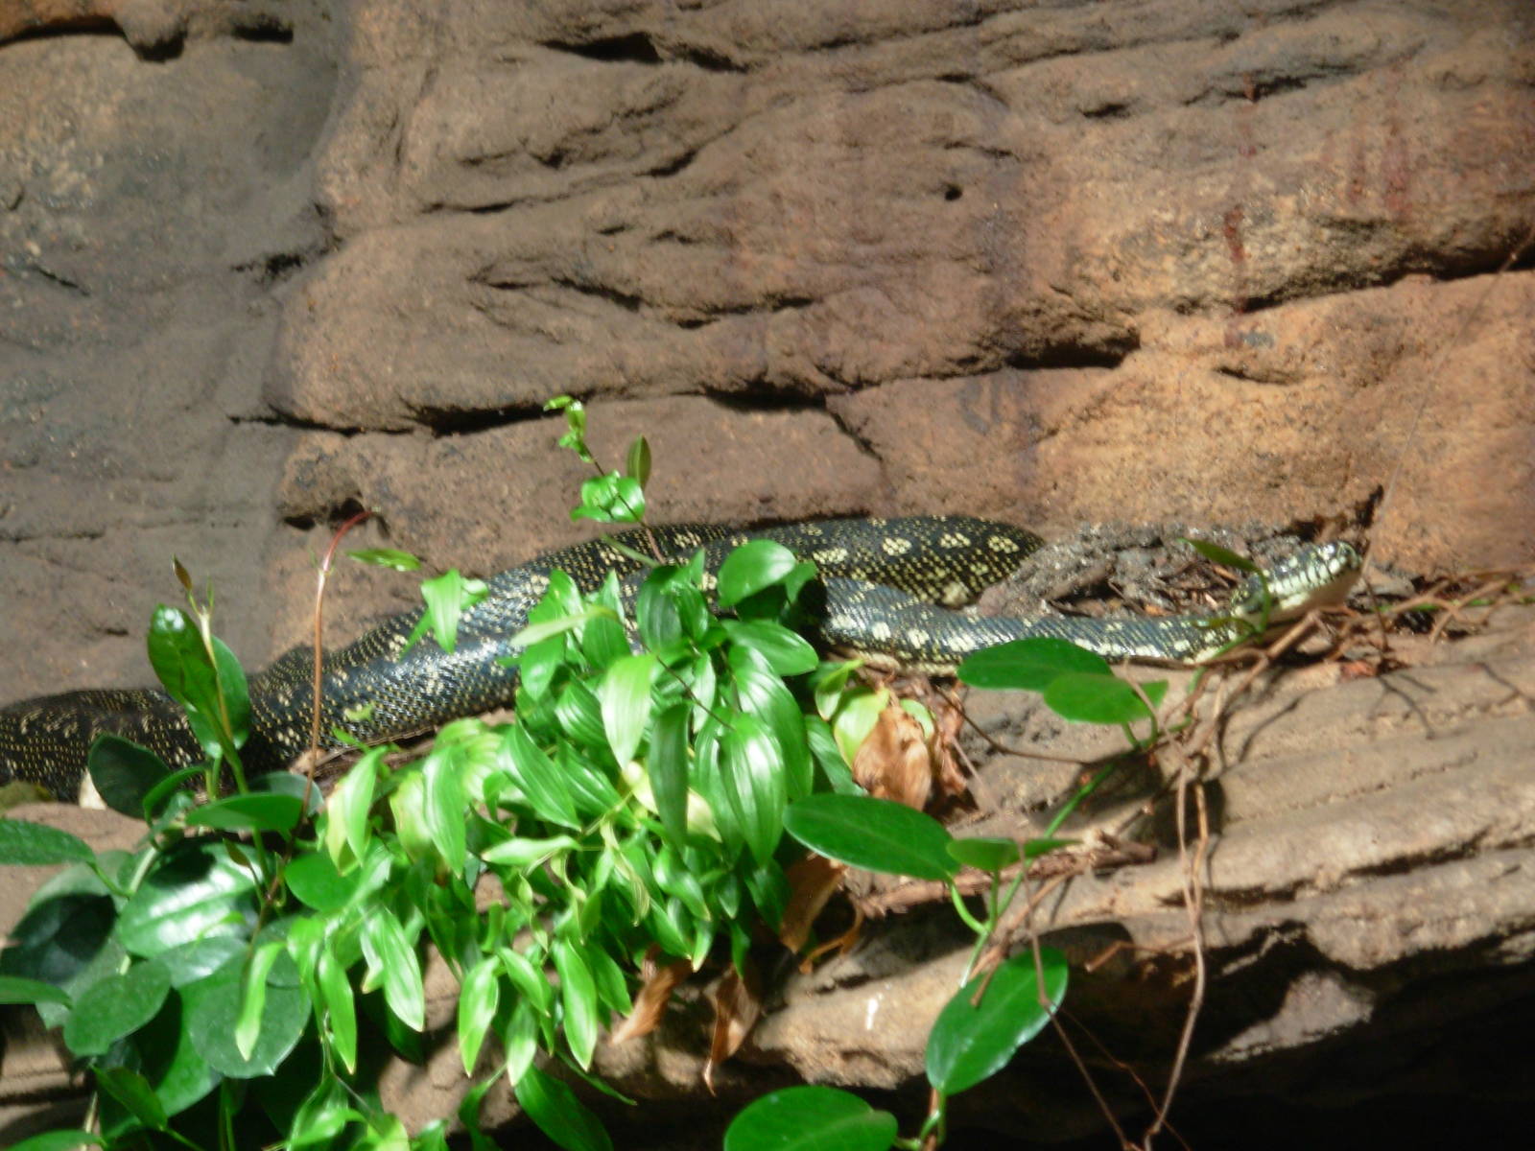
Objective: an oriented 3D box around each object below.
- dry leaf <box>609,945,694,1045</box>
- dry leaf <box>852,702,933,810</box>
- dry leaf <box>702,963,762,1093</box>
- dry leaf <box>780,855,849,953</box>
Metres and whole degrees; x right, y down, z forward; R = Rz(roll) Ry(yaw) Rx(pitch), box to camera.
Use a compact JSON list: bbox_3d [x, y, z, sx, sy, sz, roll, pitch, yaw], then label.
[{"bbox_3d":[-0.064,0.231,2.730,0.027,0.064,0.024,37,6,0],"label":"dry leaf"},{"bbox_3d":[0.071,0.103,2.800,0.044,0.064,0.028,-4,6,0],"label":"dry leaf"},{"bbox_3d":[-0.019,0.249,2.730,0.029,0.071,0.024,5,7,0],"label":"dry leaf"},{"bbox_3d":[0.026,0.182,2.760,0.028,0.062,0.024,24,6,0],"label":"dry leaf"}]

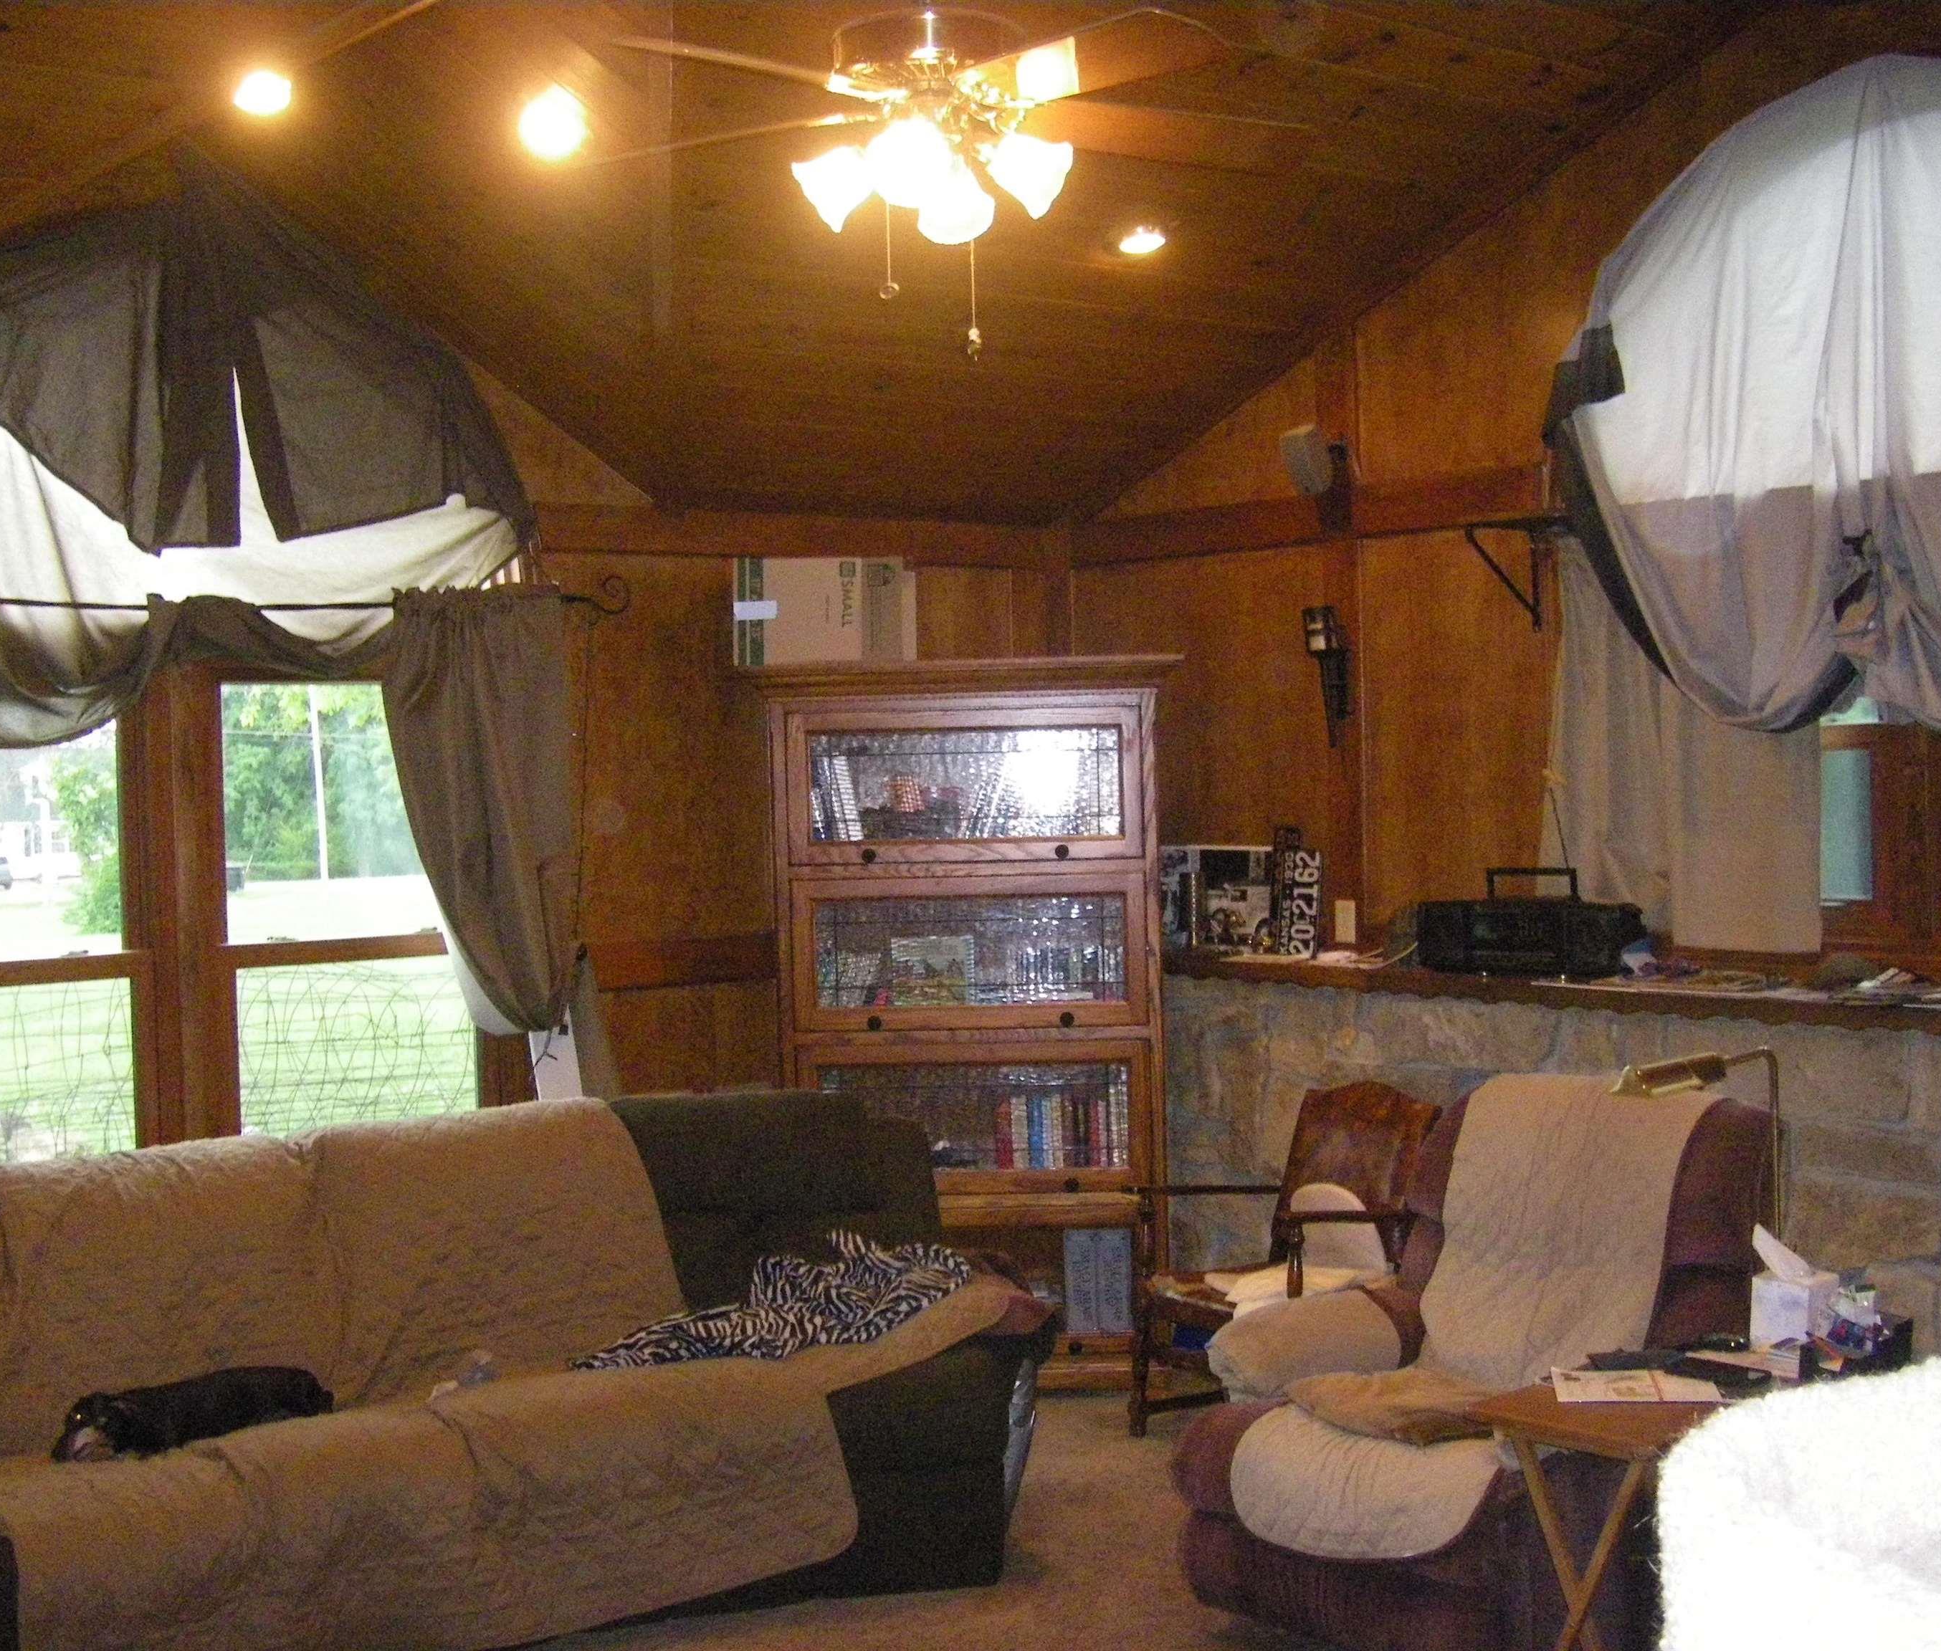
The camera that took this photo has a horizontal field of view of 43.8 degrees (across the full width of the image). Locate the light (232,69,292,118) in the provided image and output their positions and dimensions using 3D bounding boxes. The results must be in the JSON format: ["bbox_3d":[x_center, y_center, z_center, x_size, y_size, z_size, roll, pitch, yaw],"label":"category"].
[{"bbox_3d":[-1.341,-1.387,4.580,0.145,0.050,0.145,-23,15,-38],"label":"light"}]

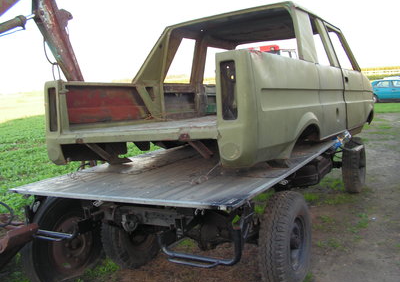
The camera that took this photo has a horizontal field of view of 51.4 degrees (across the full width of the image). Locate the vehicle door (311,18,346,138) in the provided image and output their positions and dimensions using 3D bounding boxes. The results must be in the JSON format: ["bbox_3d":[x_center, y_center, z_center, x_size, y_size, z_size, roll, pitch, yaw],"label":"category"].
[{"bbox_3d":[1.212,-0.622,4.002,0.180,1.120,0.920,-2,5,33],"label":"vehicle door"}]

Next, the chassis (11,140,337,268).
[{"bbox_3d":[0.109,0.445,3.928,1.787,0.550,2.800,1,8,29],"label":"chassis"}]

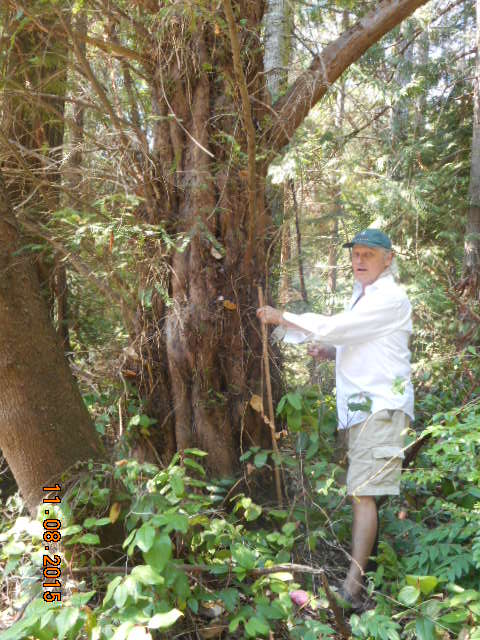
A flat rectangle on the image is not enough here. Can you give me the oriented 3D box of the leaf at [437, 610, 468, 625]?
[{"bbox_3d":[0.748,1.042,2.850,0.100,0.020,0.055,-15,42,-2],"label":"leaf"}]

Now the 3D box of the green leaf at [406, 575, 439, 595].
[{"bbox_3d":[0.684,0.992,3.050,0.100,0.070,0.025,7,-24,16],"label":"green leaf"}]

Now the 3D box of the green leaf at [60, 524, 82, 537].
[{"bbox_3d":[-0.570,0.712,2.750,0.076,0.020,0.050,-13,48,-23],"label":"green leaf"}]

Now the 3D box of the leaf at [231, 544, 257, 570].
[{"bbox_3d":[0.012,0.832,2.850,0.070,0.100,0.025,-41,-19,-18],"label":"leaf"}]

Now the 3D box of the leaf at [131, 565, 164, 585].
[{"bbox_3d":[-0.284,0.782,2.500,0.100,0.020,0.055,-18,53,-20],"label":"leaf"}]

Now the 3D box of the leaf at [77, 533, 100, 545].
[{"bbox_3d":[-0.512,0.739,2.750,0.077,0.020,0.050,-6,45,-16],"label":"leaf"}]

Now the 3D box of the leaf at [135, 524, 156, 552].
[{"bbox_3d":[-0.302,0.698,2.600,0.060,0.084,0.020,7,-32,-2],"label":"leaf"}]

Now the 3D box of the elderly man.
[{"bbox_3d":[0.431,0.454,3.750,0.680,1.740,0.550,-2,4,-27],"label":"elderly man"}]

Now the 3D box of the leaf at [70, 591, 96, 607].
[{"bbox_3d":[-0.491,0.873,2.550,0.084,0.020,0.055,-20,55,-25],"label":"leaf"}]

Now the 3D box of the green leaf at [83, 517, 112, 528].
[{"bbox_3d":[-0.490,0.697,2.800,0.100,0.020,0.050,-6,45,-15],"label":"green leaf"}]

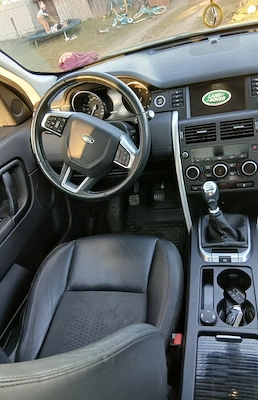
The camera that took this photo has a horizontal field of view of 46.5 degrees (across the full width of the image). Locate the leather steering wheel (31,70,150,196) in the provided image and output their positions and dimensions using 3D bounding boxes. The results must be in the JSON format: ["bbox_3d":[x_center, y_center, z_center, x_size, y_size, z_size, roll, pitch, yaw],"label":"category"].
[{"bbox_3d":[-0.113,-0.186,0.920,0.377,0.377,0.090,25,21,8],"label":"leather steering wheel"}]

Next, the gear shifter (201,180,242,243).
[{"bbox_3d":[0.262,0.027,0.837,0.115,0.155,0.105,-2,40,15],"label":"gear shifter"}]

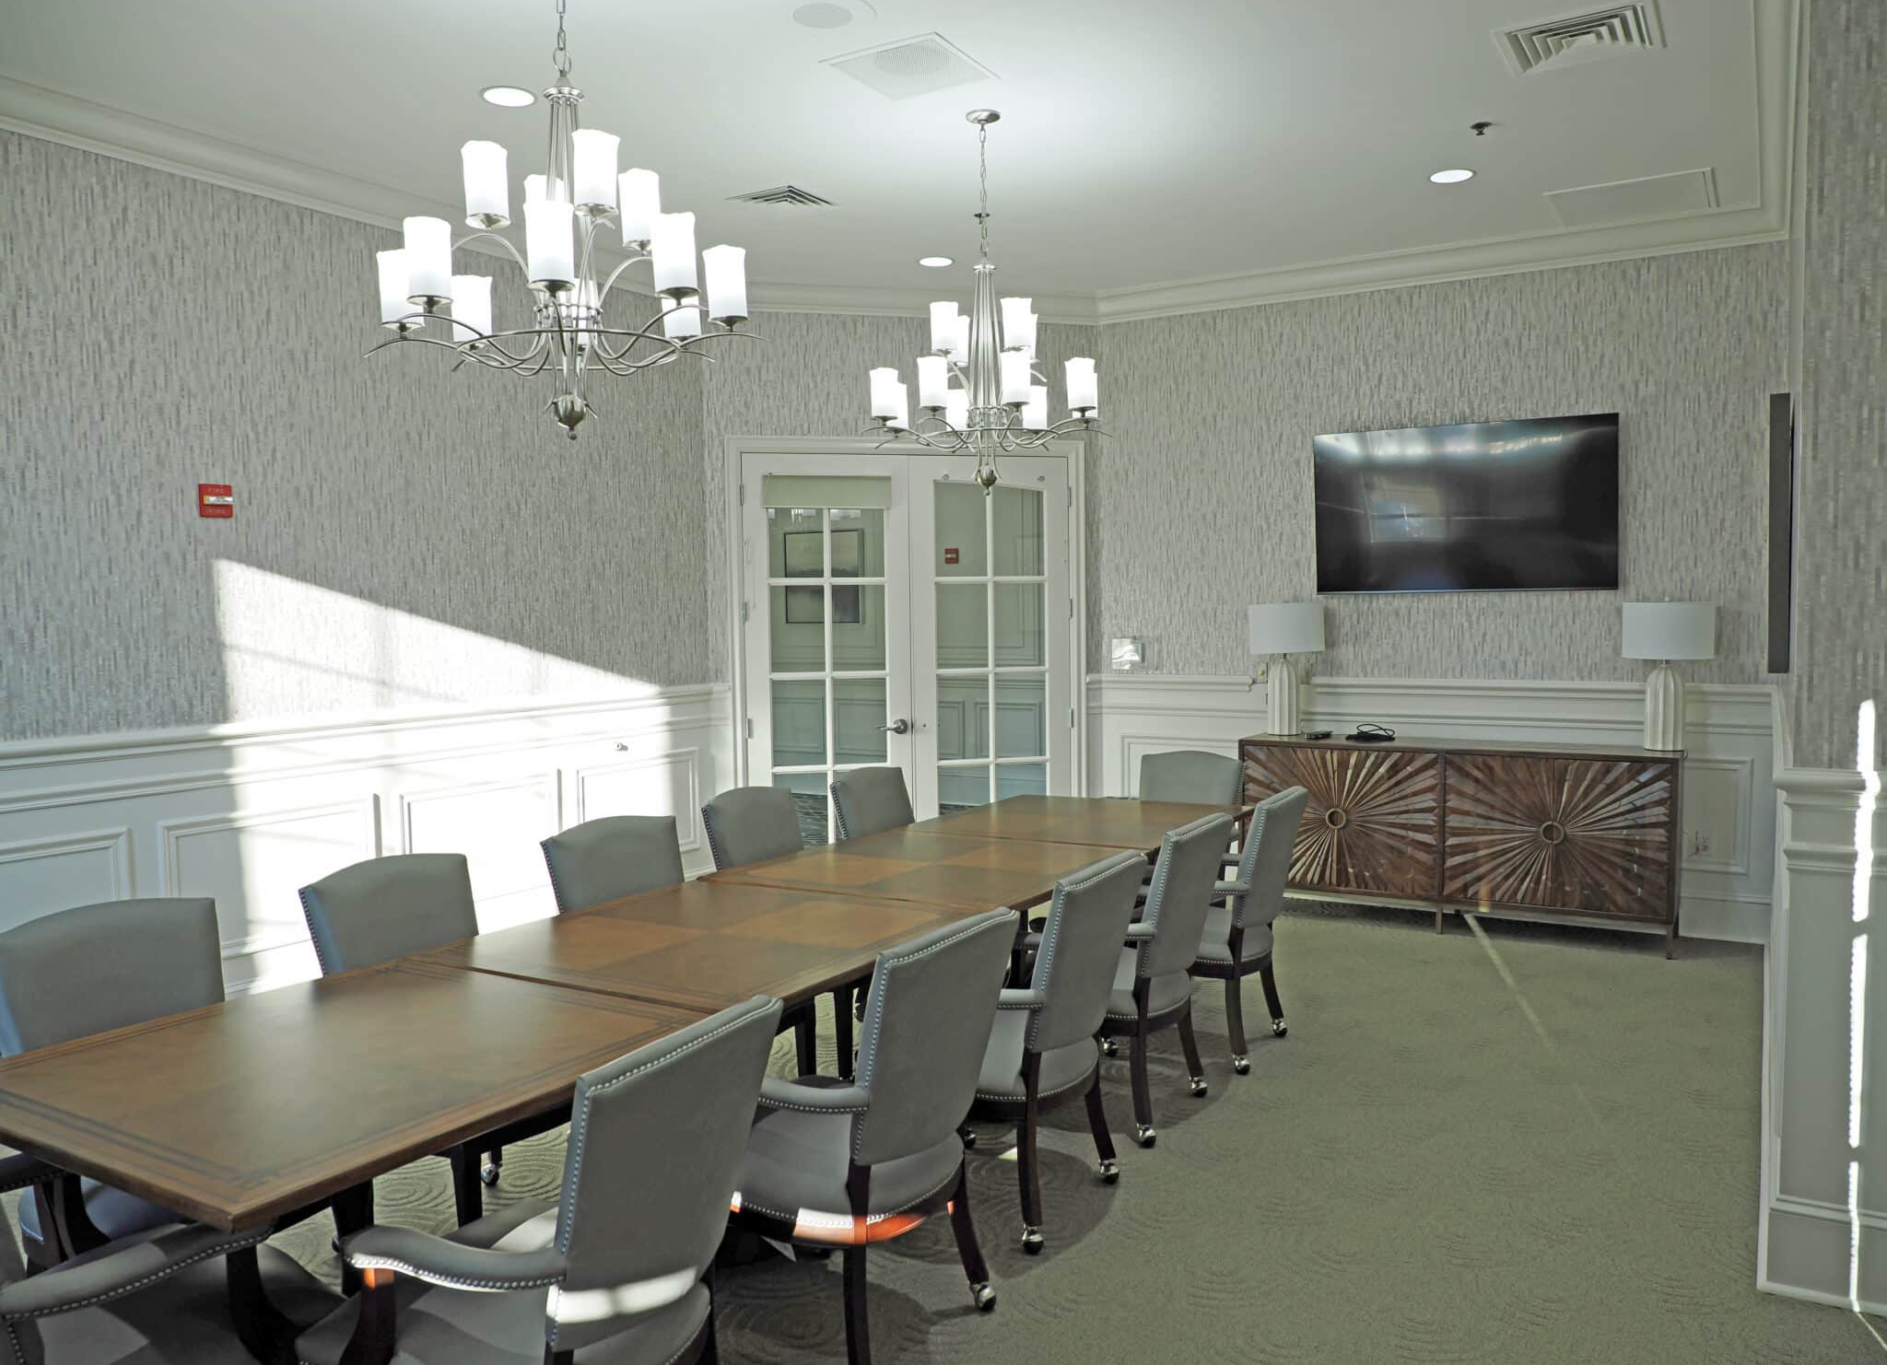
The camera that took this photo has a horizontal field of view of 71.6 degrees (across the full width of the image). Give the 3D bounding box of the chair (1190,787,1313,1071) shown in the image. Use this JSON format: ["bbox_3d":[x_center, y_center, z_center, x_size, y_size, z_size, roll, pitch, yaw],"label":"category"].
[{"bbox_3d":[0.963,0.846,4.739,0.650,0.953,0.635,1,4,31],"label":"chair"}]

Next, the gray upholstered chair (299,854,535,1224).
[{"bbox_3d":[-1.230,0.957,3.363,0.650,0.953,0.635,1,4,30],"label":"gray upholstered chair"}]

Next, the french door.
[{"bbox_3d":[-0.173,-0.038,7.343,1.830,2.440,0.080,-2,3,-13],"label":"french door"}]

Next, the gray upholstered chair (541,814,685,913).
[{"bbox_3d":[-0.801,0.914,3.991,0.650,0.953,0.635,1,4,31],"label":"gray upholstered chair"}]

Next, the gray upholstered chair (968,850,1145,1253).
[{"bbox_3d":[0.170,0.928,3.531,0.650,0.953,0.635,1,4,31],"label":"gray upholstered chair"}]

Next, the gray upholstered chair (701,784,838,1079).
[{"bbox_3d":[-0.454,0.872,4.620,0.650,0.953,0.635,1,4,28],"label":"gray upholstered chair"}]

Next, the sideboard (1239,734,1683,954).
[{"bbox_3d":[2.491,0.753,6.439,1.964,0.896,0.430,1,4,29],"label":"sideboard"}]

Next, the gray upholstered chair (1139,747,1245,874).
[{"bbox_3d":[0.941,0.801,5.489,0.635,0.953,0.650,1,4,32],"label":"gray upholstered chair"}]

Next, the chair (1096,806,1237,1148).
[{"bbox_3d":[0.546,0.885,4.158,0.650,0.953,0.635,1,4,31],"label":"chair"}]

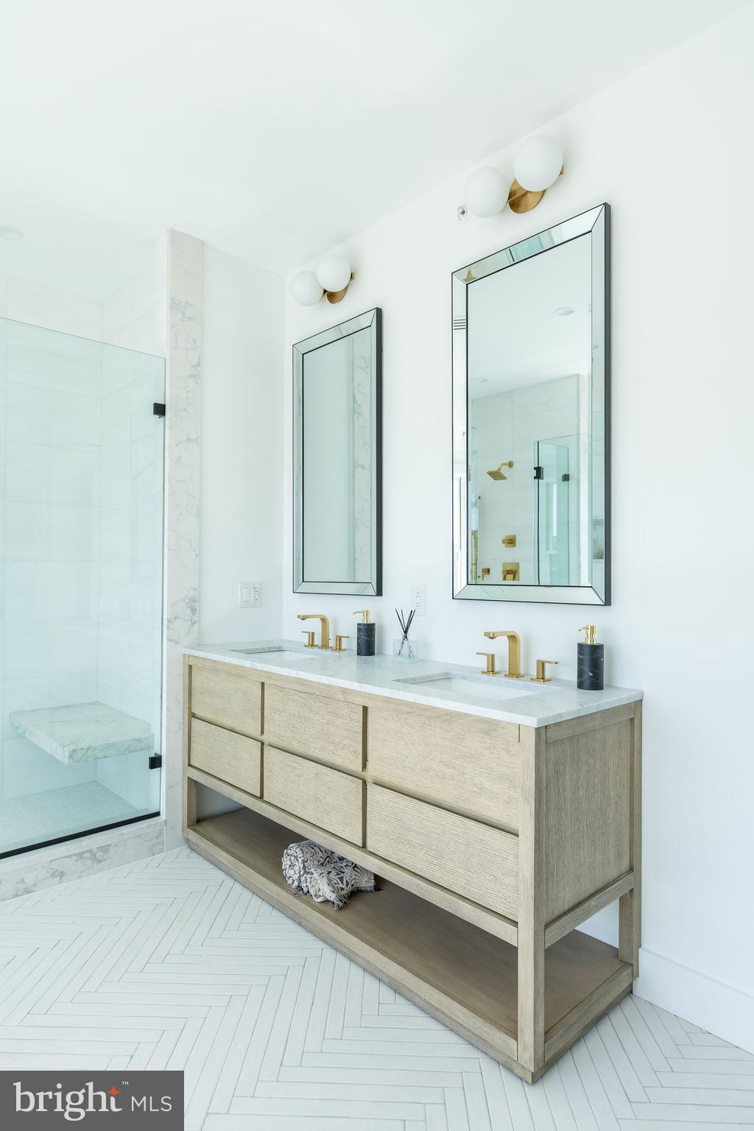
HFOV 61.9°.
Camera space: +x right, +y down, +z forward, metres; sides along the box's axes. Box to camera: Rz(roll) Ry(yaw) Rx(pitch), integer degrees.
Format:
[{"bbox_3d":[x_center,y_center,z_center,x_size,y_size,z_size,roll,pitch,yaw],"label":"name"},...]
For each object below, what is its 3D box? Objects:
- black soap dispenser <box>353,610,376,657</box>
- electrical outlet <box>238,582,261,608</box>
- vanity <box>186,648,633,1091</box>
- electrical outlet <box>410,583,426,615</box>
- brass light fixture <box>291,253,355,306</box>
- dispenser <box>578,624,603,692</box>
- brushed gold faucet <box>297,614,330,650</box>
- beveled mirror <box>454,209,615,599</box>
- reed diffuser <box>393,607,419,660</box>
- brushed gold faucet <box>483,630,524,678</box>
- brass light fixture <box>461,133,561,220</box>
[{"bbox_3d":[-0.055,0.281,2.614,0.103,0.188,0.075,1,-1,-43],"label":"black soap dispenser"},{"bbox_3d":[-0.613,0.143,3.052,0.123,0.124,0.008,1,-1,-43],"label":"electrical outlet"},{"bbox_3d":[-0.048,0.819,2.318,0.537,0.851,1.821,1,-1,-43],"label":"vanity"},{"bbox_3d":[0.166,0.138,2.494,0.008,0.125,0.079,1,-1,-43],"label":"electrical outlet"},{"bbox_3d":[-0.241,-1.274,2.849,0.176,0.153,0.357,1,-1,-43],"label":"brass light fixture"},{"bbox_3d":[0.626,0.272,1.859,0.101,0.187,0.075,1,-1,-43],"label":"dispenser"},{"bbox_3d":[-0.276,0.298,2.796,0.163,0.158,0.052,1,-1,-43],"label":"brushed gold faucet"},{"bbox_3d":[0.498,-0.489,2.131,0.031,1.223,0.604,1,-1,-43],"label":"beveled mirror"},{"bbox_3d":[0.115,0.273,2.446,0.073,0.199,0.073,1,-1,-43],"label":"reed diffuser"},{"bbox_3d":[0.413,0.289,2.042,0.165,0.156,0.052,1,-1,-43],"label":"brushed gold faucet"},{"bbox_3d":[0.452,-1.284,2.095,0.176,0.153,0.357,1,-1,-43],"label":"brass light fixture"}]

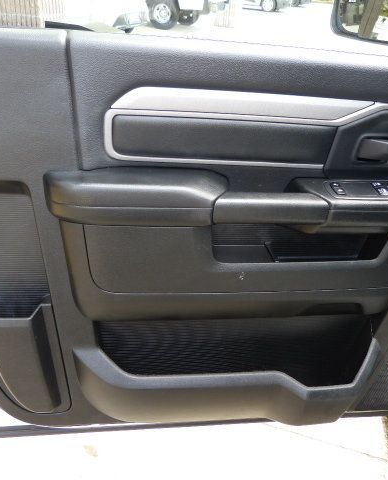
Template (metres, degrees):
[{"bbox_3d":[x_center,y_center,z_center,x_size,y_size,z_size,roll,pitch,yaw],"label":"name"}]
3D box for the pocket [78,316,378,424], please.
[{"bbox_3d":[0.064,0.256,0.917,0.581,0.247,0.084,0,34,-9],"label":"pocket"}]

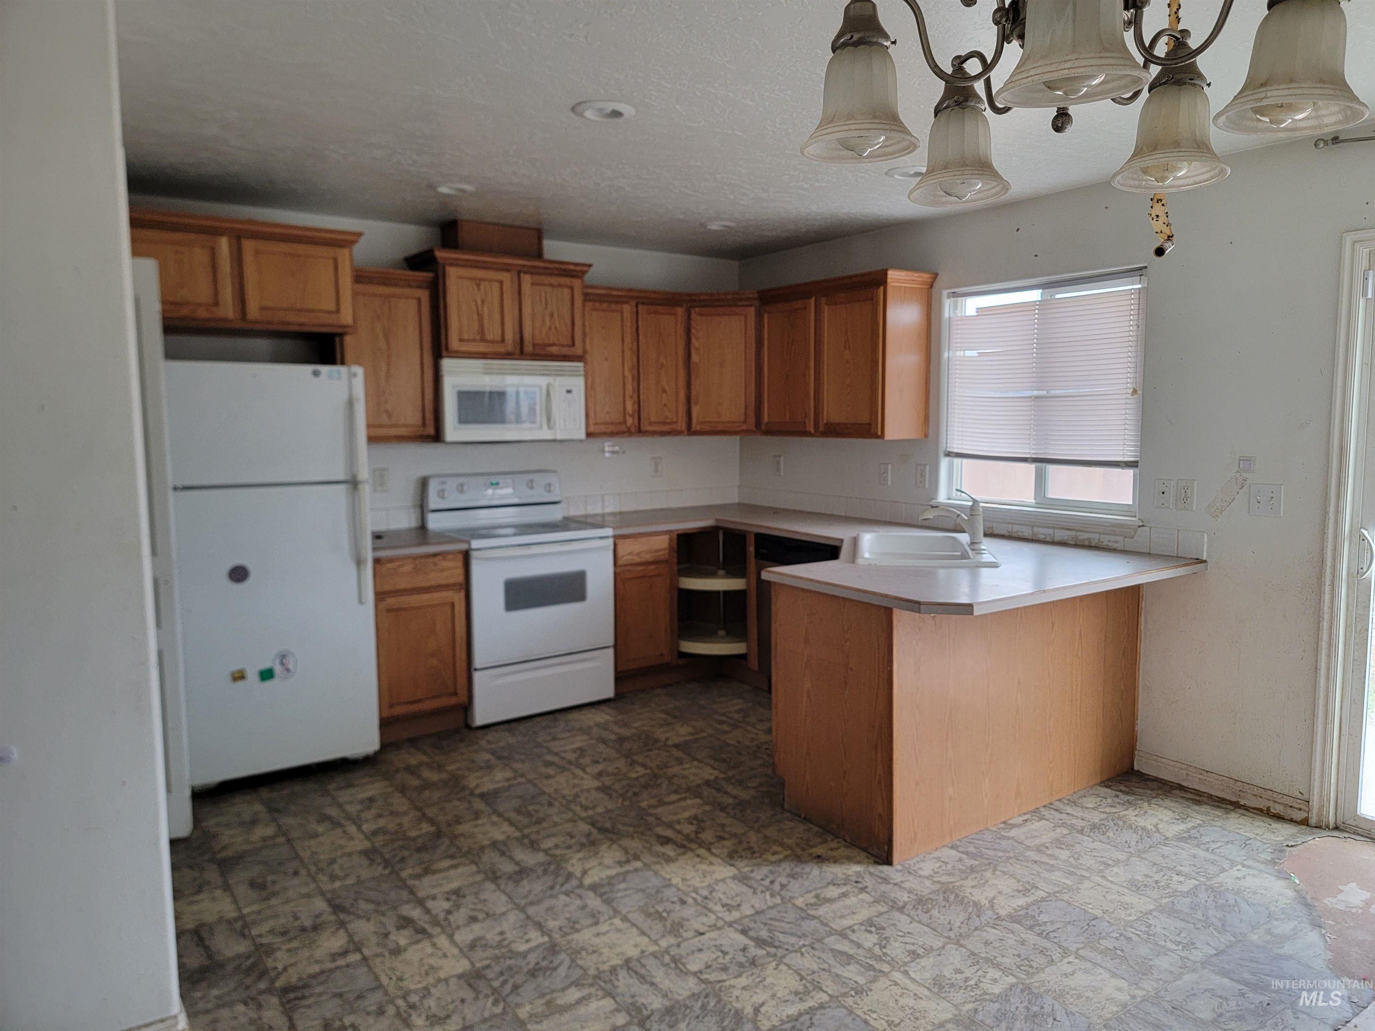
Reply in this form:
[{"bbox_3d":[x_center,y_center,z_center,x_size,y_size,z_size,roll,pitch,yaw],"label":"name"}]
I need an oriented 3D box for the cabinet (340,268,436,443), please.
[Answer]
[{"bbox_3d":[-1.465,-0.741,4.562,0.450,0.781,0.360,-5,7,-35],"label":"cabinet"}]

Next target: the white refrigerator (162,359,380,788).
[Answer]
[{"bbox_3d":[-1.839,0.221,4.119,0.743,1.695,0.760,-5,7,-35],"label":"white refrigerator"}]

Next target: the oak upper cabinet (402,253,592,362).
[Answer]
[{"bbox_3d":[-0.943,-1.034,4.856,0.840,0.497,0.425,-5,7,-35],"label":"oak upper cabinet"}]

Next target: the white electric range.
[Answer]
[{"bbox_3d":[-0.859,0.391,4.892,0.758,1.180,0.665,-5,7,-35],"label":"white electric range"}]

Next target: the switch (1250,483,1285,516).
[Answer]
[{"bbox_3d":[2.120,-0.055,3.501,0.016,0.113,0.116,-5,7,-35],"label":"switch"}]

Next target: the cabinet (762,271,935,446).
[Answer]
[{"bbox_3d":[0.803,-0.808,5.015,0.365,0.791,0.975,-5,7,-35],"label":"cabinet"}]

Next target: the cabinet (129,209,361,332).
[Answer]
[{"bbox_3d":[-1.945,-0.986,4.046,0.960,0.417,0.615,-5,7,-35],"label":"cabinet"}]

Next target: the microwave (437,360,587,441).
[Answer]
[{"bbox_3d":[-0.951,-0.590,4.909,0.761,0.398,0.405,-5,7,-35],"label":"microwave"}]

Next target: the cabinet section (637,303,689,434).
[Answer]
[{"bbox_3d":[-0.223,-0.838,5.474,0.345,0.730,0.325,-4,8,-34],"label":"cabinet section"}]

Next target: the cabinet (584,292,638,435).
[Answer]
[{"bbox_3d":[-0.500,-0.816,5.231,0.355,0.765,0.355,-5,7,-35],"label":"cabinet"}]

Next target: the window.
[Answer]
[{"bbox_3d":[1.584,-0.535,4.308,0.090,1.020,1.027,-5,7,-35],"label":"window"}]

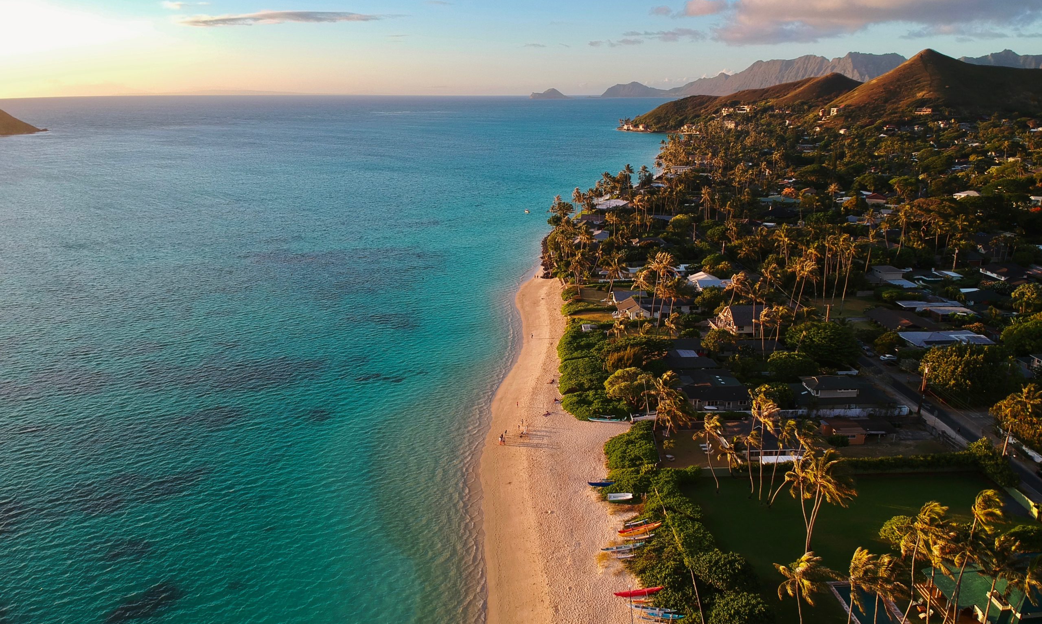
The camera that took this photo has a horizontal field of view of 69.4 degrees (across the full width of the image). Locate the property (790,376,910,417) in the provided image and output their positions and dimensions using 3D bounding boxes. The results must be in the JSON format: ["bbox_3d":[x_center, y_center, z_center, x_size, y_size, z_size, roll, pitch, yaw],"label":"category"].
[{"bbox_3d":[69.630,16.916,166.011,22.440,6.900,15.312,-1,16,-3],"label":"property"}]

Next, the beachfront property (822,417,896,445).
[{"bbox_3d":[67.700,23.800,152.180,13.700,3.500,7.200,-1,16,-2],"label":"beachfront property"}]

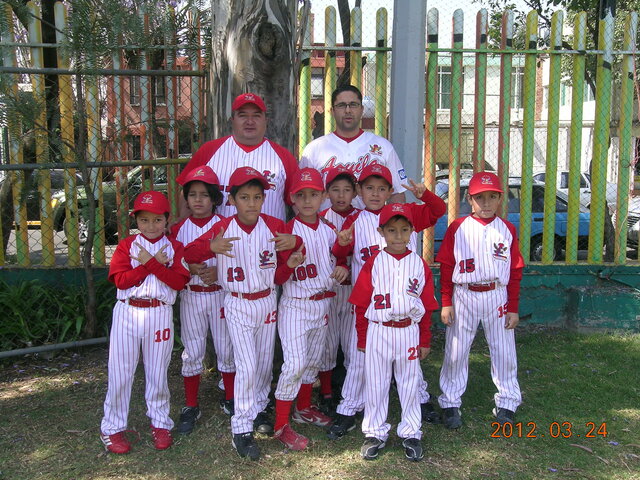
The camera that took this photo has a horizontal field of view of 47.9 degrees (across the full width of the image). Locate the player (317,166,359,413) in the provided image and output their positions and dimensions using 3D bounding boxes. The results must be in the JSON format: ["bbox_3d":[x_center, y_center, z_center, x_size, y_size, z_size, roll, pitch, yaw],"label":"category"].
[{"bbox_3d":[0.109,0.264,3.849,0.400,1.295,0.280,0,7,-3],"label":"player"}]

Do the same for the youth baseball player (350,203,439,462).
[{"bbox_3d":[0.339,0.406,3.285,0.390,1.145,0.270,0,7,3],"label":"youth baseball player"}]

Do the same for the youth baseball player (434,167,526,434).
[{"bbox_3d":[0.806,0.292,3.619,0.420,1.256,0.290,0,7,5],"label":"youth baseball player"}]

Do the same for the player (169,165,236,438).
[{"bbox_3d":[-0.566,0.288,3.557,0.370,1.295,0.320,-1,7,-7],"label":"player"}]

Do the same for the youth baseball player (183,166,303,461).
[{"bbox_3d":[-0.366,0.319,3.285,0.530,1.301,0.400,-2,7,-11],"label":"youth baseball player"}]

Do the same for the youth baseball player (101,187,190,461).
[{"bbox_3d":[-0.815,0.367,3.356,0.410,1.193,0.310,-2,7,-14],"label":"youth baseball player"}]

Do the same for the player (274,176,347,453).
[{"bbox_3d":[-0.047,0.301,3.535,0.360,1.296,0.340,-2,7,-15],"label":"player"}]

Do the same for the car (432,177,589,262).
[{"bbox_3d":[2.332,-0.323,12.172,4.250,1.390,1.650,-1,7,-3],"label":"car"}]

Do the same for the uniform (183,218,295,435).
[{"bbox_3d":[-0.365,0.396,3.295,0.500,1.028,0.340,-2,7,-11],"label":"uniform"}]

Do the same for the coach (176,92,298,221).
[{"bbox_3d":[-0.424,0.085,3.849,0.660,1.720,0.420,-1,7,-6],"label":"coach"}]

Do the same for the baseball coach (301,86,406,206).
[{"bbox_3d":[0.186,-0.001,4.159,0.600,1.747,0.330,0,7,0],"label":"baseball coach"}]

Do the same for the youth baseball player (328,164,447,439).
[{"bbox_3d":[0.342,0.280,3.654,0.580,1.308,0.380,1,7,8],"label":"youth baseball player"}]

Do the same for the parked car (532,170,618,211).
[{"bbox_3d":[5.548,-1.144,19.000,4.250,1.410,1.680,0,7,2],"label":"parked car"}]

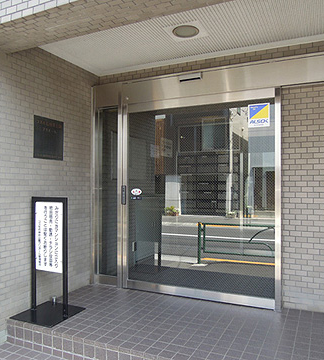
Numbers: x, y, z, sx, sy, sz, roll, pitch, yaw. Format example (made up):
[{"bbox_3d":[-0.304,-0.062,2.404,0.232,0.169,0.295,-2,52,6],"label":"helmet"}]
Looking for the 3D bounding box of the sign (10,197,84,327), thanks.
[{"bbox_3d":[-1.012,0.679,3.003,0.465,1.040,0.464,0,-1,24],"label":"sign"}]

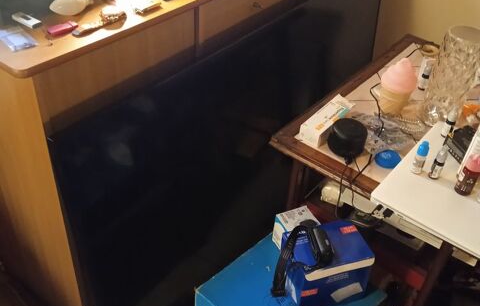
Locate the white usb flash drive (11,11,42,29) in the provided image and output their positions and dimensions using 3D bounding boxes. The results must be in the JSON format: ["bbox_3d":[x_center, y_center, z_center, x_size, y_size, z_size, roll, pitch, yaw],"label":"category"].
[{"bbox_3d":[-0.381,-0.237,0.926,0.057,0.008,0.020,27,45,25],"label":"white usb flash drive"}]

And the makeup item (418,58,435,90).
[{"bbox_3d":[0.530,-0.219,1.472,0.021,0.086,0.021,3,40,-3],"label":"makeup item"}]

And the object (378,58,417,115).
[{"bbox_3d":[0.413,-0.172,1.350,0.090,0.153,0.090,3,40,-3],"label":"object"}]

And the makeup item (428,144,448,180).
[{"bbox_3d":[0.437,0.021,1.142,0.021,0.082,0.021,3,40,-3],"label":"makeup item"}]

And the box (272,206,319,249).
[{"bbox_3d":[0.123,0.173,1.106,0.074,0.074,0.068,-14,40,-21],"label":"box"}]

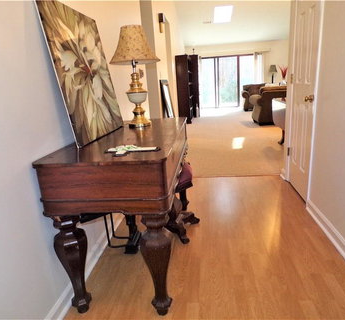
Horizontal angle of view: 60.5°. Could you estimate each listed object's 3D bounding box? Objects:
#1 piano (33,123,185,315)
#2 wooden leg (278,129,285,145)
[{"bbox_3d":[-0.210,0.233,2.015,0.593,0.830,1.374,-1,15,8],"label":"piano"},{"bbox_3d":[1.913,-0.423,5.181,0.110,0.263,0.110,-1,15,8],"label":"wooden leg"}]

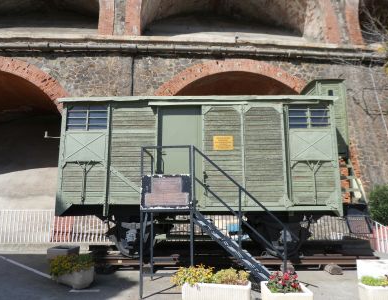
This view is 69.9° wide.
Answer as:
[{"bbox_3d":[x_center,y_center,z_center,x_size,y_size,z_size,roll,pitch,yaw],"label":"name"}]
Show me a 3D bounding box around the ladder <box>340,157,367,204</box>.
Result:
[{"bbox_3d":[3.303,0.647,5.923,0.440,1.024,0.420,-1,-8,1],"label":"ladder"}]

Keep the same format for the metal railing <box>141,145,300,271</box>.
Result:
[{"bbox_3d":[0.416,1.106,4.868,2.560,2.230,0.880,-1,-8,1],"label":"metal railing"}]

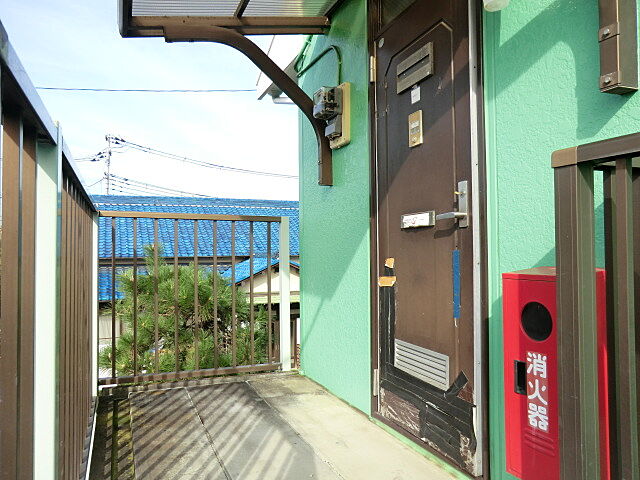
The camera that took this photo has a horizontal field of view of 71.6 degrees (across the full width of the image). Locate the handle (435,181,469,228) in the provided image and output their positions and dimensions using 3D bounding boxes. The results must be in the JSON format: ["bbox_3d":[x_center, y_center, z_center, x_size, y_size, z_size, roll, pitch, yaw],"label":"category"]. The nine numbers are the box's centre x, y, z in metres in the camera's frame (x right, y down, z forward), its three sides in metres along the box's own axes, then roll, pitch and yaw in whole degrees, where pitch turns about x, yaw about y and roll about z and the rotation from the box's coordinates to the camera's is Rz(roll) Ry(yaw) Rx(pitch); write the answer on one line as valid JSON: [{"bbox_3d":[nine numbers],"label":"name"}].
[{"bbox_3d":[0.514,-0.132,1.713,0.060,0.170,0.133,0,-1,-24],"label":"handle"}]

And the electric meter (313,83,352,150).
[{"bbox_3d":[0.064,-0.717,2.592,0.165,0.351,0.170,0,-1,-24],"label":"electric meter"}]

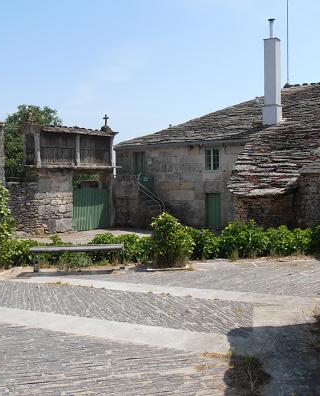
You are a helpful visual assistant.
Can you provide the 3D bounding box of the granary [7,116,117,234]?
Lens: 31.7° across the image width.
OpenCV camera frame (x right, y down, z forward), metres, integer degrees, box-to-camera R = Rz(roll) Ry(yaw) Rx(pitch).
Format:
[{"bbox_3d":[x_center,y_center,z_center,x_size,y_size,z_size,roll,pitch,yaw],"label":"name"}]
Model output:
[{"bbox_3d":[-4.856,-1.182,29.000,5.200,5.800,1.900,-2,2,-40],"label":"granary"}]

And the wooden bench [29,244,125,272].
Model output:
[{"bbox_3d":[-1.710,1.260,11.600,1.930,0.460,0.420,-1,2,-12],"label":"wooden bench"}]

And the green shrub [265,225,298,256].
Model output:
[{"bbox_3d":[3.057,1.077,14.200,0.800,0.760,0.800,-1,2,0],"label":"green shrub"}]

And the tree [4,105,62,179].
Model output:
[{"bbox_3d":[-7.568,-1.810,33.500,3.800,6.900,3.800,-1,2,0],"label":"tree"}]

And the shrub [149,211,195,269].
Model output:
[{"bbox_3d":[0.272,0.926,12.300,0.920,1.170,0.920,-1,2,-6],"label":"shrub"}]

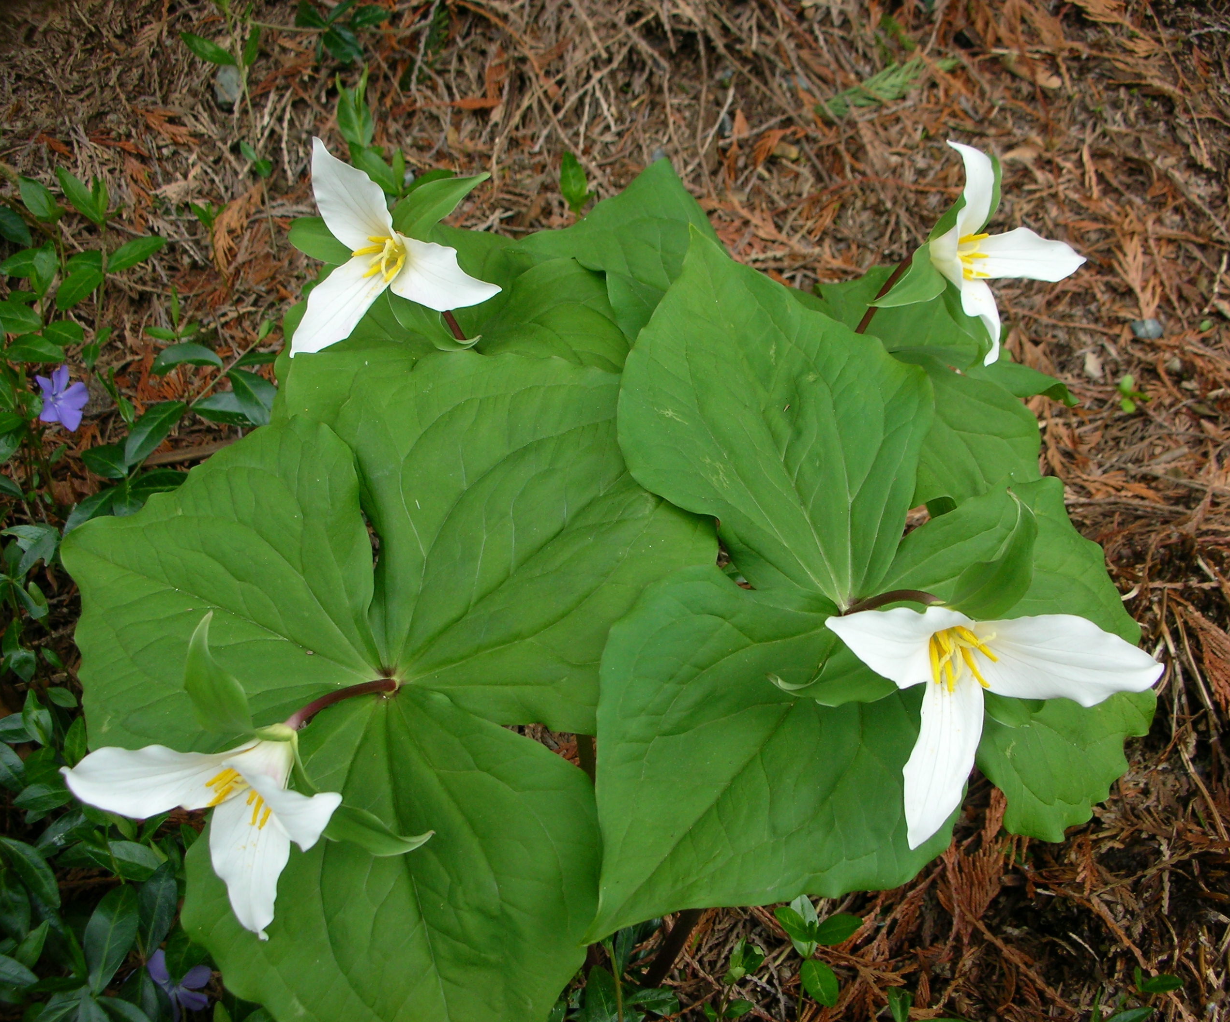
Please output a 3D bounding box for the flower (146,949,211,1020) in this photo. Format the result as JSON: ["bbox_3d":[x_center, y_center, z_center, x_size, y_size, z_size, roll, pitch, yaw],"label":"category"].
[{"bbox_3d":[-0.187,0.203,0.592,0.029,0.014,0.029,-12,77,-9],"label":"flower"}]

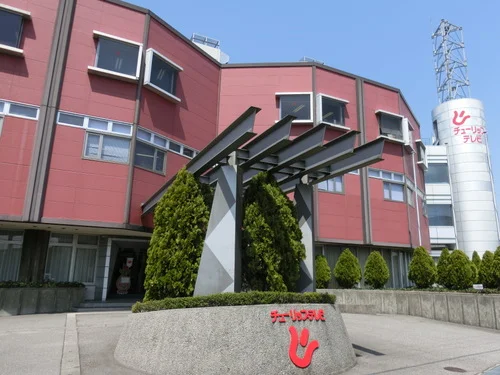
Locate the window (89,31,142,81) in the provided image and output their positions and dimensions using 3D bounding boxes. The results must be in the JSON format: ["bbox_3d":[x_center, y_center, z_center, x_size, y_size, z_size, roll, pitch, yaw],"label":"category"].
[{"bbox_3d":[-4.877,-4.714,13.210,1.691,1.523,0.337,7,-14,-23],"label":"window"}]

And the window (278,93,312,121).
[{"bbox_3d":[2.323,-4.110,18.980,1.965,1.731,0.305,0,-13,4],"label":"window"}]

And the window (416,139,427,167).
[{"bbox_3d":[12.506,-2.238,26.163,0.305,1.660,1.914,-8,-16,33],"label":"window"}]

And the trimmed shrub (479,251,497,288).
[{"bbox_3d":[9.190,3.185,13.944,0.870,1.461,0.870,-7,-15,32],"label":"trimmed shrub"}]

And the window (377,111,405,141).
[{"bbox_3d":[7.358,-3.104,18.867,1.659,1.512,0.337,7,-14,-25],"label":"window"}]

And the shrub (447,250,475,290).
[{"bbox_3d":[8.137,3.199,13.994,0.980,1.534,0.980,-6,-15,29],"label":"shrub"}]

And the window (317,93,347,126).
[{"bbox_3d":[4.040,-3.579,17.349,1.740,1.482,0.337,7,-14,-25],"label":"window"}]

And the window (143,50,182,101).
[{"bbox_3d":[-3.801,-4.909,16.126,0.305,1.680,1.894,-8,-16,33],"label":"window"}]

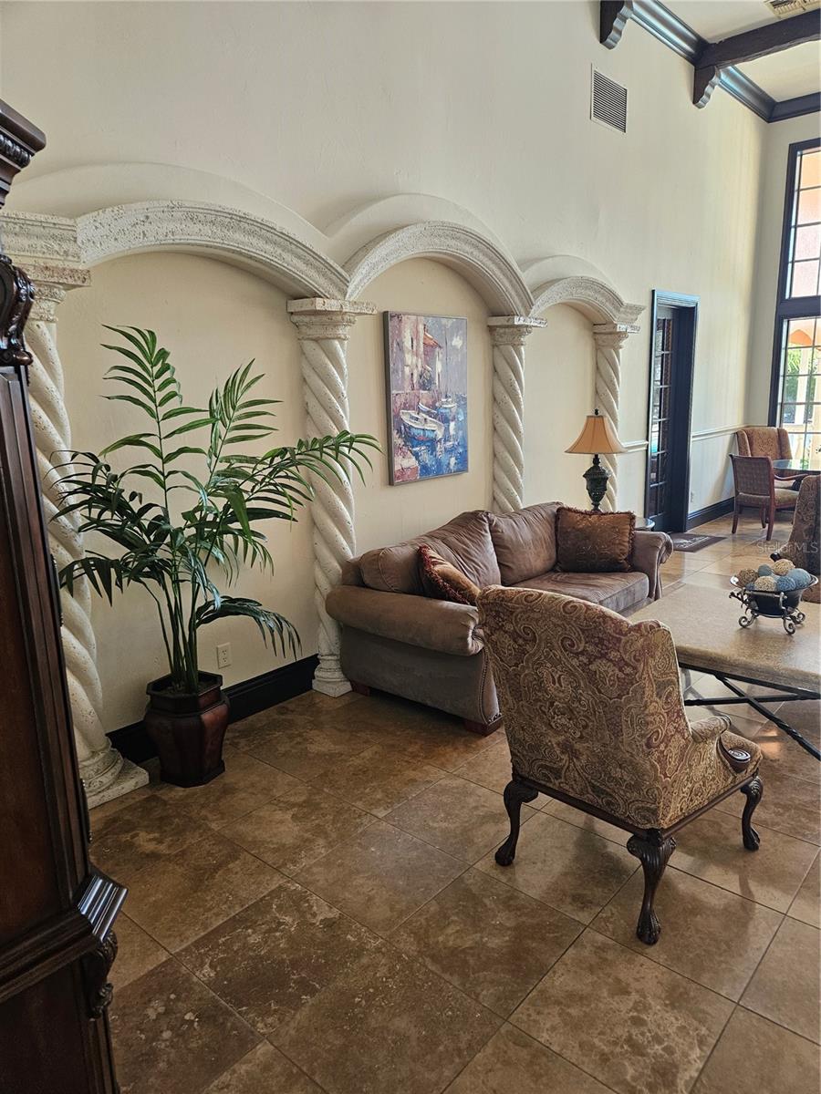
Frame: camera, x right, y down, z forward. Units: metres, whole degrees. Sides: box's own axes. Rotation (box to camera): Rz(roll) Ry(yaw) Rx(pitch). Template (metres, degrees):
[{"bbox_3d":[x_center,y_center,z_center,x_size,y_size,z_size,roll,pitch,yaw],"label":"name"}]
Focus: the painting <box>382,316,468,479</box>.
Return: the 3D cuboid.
[{"bbox_3d":[0.123,-0.931,4.583,0.036,1.001,0.759,10,17,41],"label":"painting"}]

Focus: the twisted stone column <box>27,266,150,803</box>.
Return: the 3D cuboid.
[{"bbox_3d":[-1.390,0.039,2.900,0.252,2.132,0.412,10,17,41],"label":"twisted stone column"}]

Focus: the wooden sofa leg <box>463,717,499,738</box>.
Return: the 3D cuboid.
[{"bbox_3d":[0.361,0.883,3.663,0.130,0.065,0.130,9,16,41],"label":"wooden sofa leg"}]

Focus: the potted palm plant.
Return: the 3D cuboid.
[{"bbox_3d":[-0.742,0.050,3.196,0.885,1.941,1.509,10,17,41],"label":"potted palm plant"}]

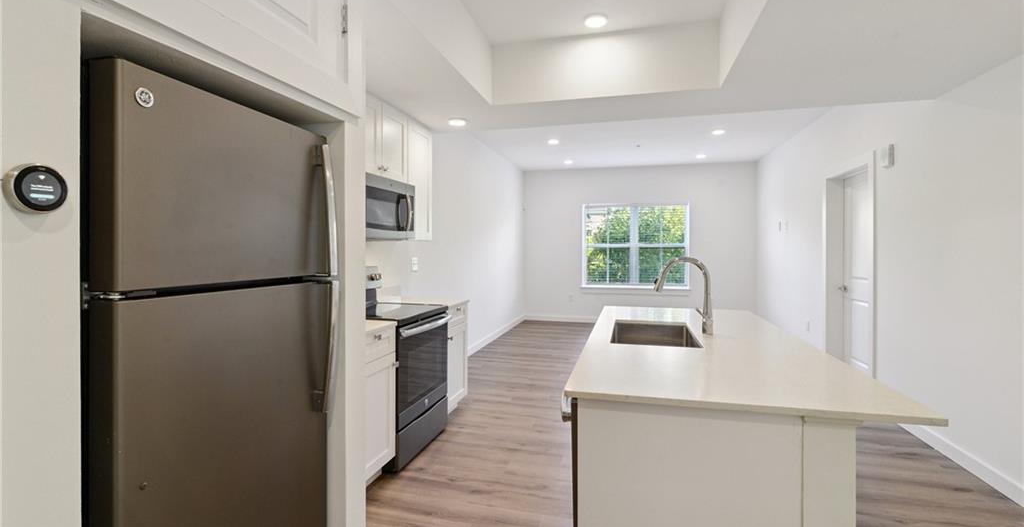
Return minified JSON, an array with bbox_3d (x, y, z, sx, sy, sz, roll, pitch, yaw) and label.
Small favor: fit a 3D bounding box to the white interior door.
[{"bbox_3d":[3.456,0.177,4.453,0.040,2.105,0.850,1,2,15],"label":"white interior door"}]

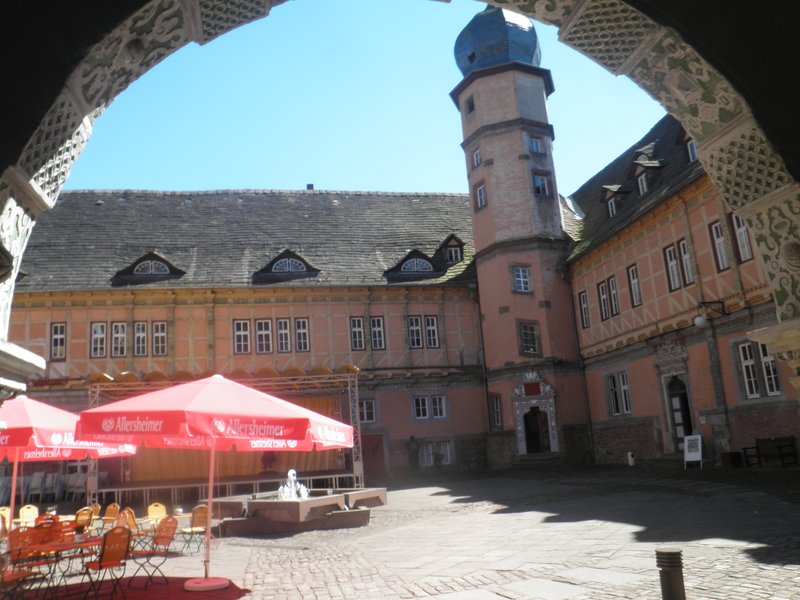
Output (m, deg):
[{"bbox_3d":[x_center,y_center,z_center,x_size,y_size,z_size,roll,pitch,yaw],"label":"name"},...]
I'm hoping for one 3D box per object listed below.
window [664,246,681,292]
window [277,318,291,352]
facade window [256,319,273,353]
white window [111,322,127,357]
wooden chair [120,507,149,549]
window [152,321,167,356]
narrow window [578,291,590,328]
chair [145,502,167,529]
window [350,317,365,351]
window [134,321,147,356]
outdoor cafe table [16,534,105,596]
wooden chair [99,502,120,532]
[{"bbox_3d":[9.967,-1.144,23.689,0.150,1.700,0.670,-1,-13,-12],"label":"window"},{"bbox_3d":[-5.552,1.711,30.996,0.631,1.693,0.160,-1,-13,-14],"label":"window"},{"bbox_3d":[-6.662,1.783,31.757,0.790,1.720,0.150,-1,-13,-12],"label":"facade window"},{"bbox_3d":[-14.019,1.967,32.225,0.790,1.860,0.150,-1,-13,-13],"label":"white window"},{"bbox_3d":[-4.717,4.203,11.762,0.530,0.870,0.440,5,-16,-35],"label":"wooden chair"},{"bbox_3d":[-12.104,1.942,32.636,0.780,1.840,0.150,-1,-13,-13],"label":"window"},{"bbox_3d":[8.493,0.455,29.744,0.160,1.716,0.658,-2,-13,-10],"label":"narrow window"},{"bbox_3d":[-4.425,4.267,12.056,0.530,0.870,0.440,-12,-15,33],"label":"chair"},{"bbox_3d":[-2.262,1.804,34.844,0.730,1.850,0.150,-1,-13,-13],"label":"window"},{"bbox_3d":[-11.777,1.784,29.428,0.573,1.620,0.160,-1,-13,-14],"label":"window"},{"bbox_3d":[-3.819,3.074,7.300,1.020,0.730,0.690,3,-14,-28],"label":"outdoor cafe table"},{"bbox_3d":[-5.173,4.056,11.562,0.440,0.870,0.520,-11,-14,29],"label":"wooden chair"}]

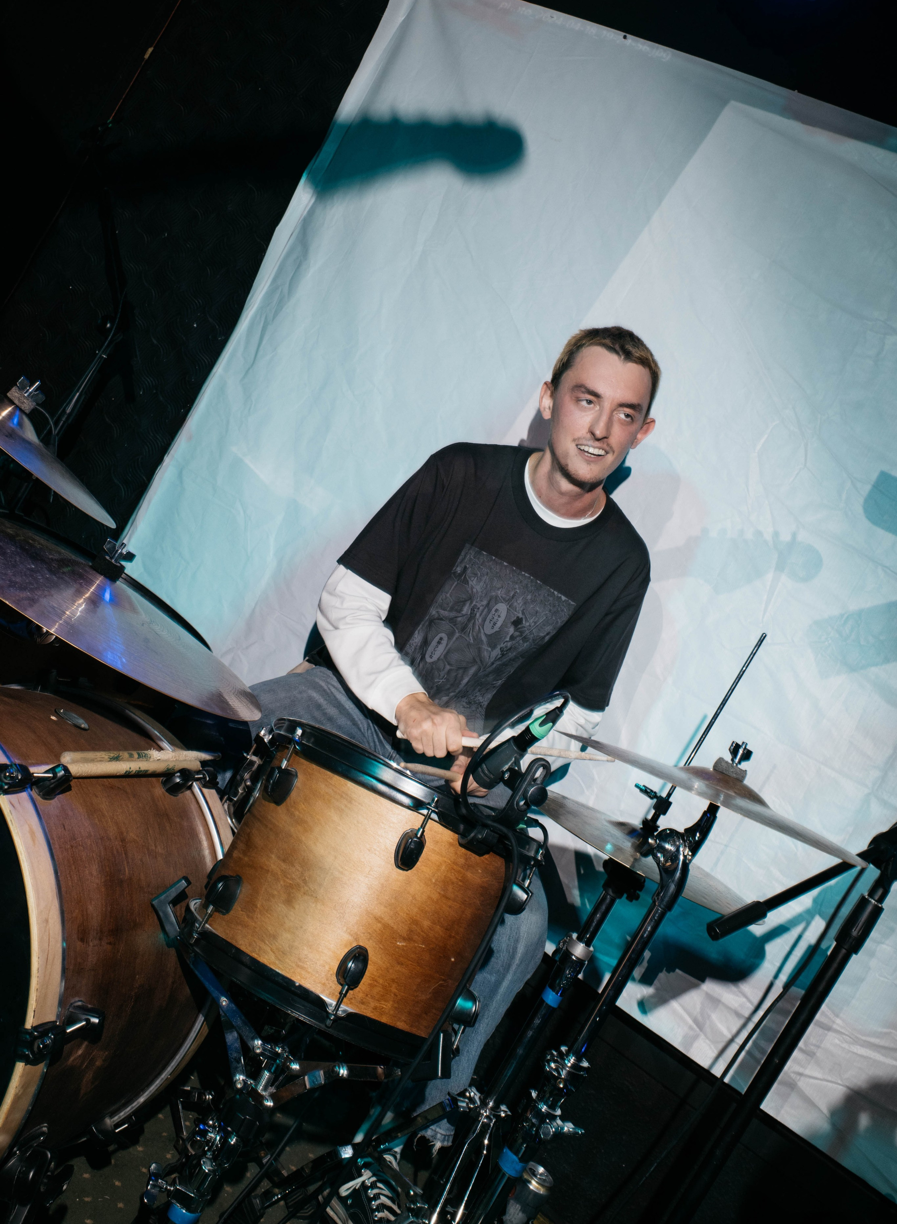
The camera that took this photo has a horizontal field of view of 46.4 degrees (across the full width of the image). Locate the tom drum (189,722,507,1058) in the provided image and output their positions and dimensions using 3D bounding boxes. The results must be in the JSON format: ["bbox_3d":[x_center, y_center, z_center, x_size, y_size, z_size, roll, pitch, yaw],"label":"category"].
[{"bbox_3d":[-0.103,0.314,1.215,0.338,0.262,0.338,28,-12,0],"label":"tom drum"}]

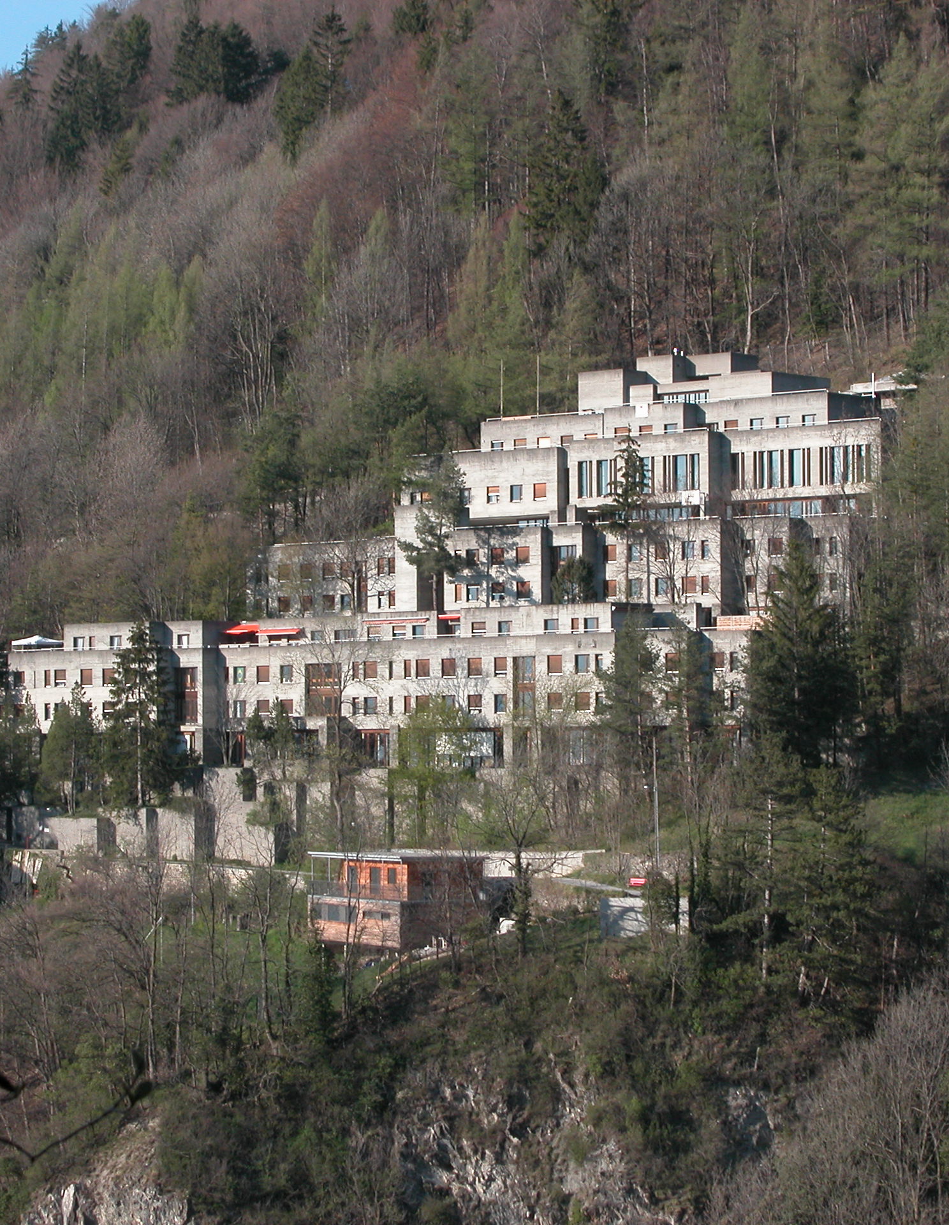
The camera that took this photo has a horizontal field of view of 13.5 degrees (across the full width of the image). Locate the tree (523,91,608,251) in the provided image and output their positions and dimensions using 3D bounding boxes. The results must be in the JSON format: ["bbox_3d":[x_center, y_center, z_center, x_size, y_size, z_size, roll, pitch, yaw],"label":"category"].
[{"bbox_3d":[9.550,-47.350,432.000,9.070,17.870,9.070,0,-2,0],"label":"tree"}]

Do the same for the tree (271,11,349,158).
[{"bbox_3d":[-21.342,-68.493,520.000,10.092,19.216,10.092,0,-2,0],"label":"tree"}]

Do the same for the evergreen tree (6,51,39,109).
[{"bbox_3d":[-68.140,-79.590,605.000,4.810,10.780,4.810,0,-2,0],"label":"evergreen tree"}]

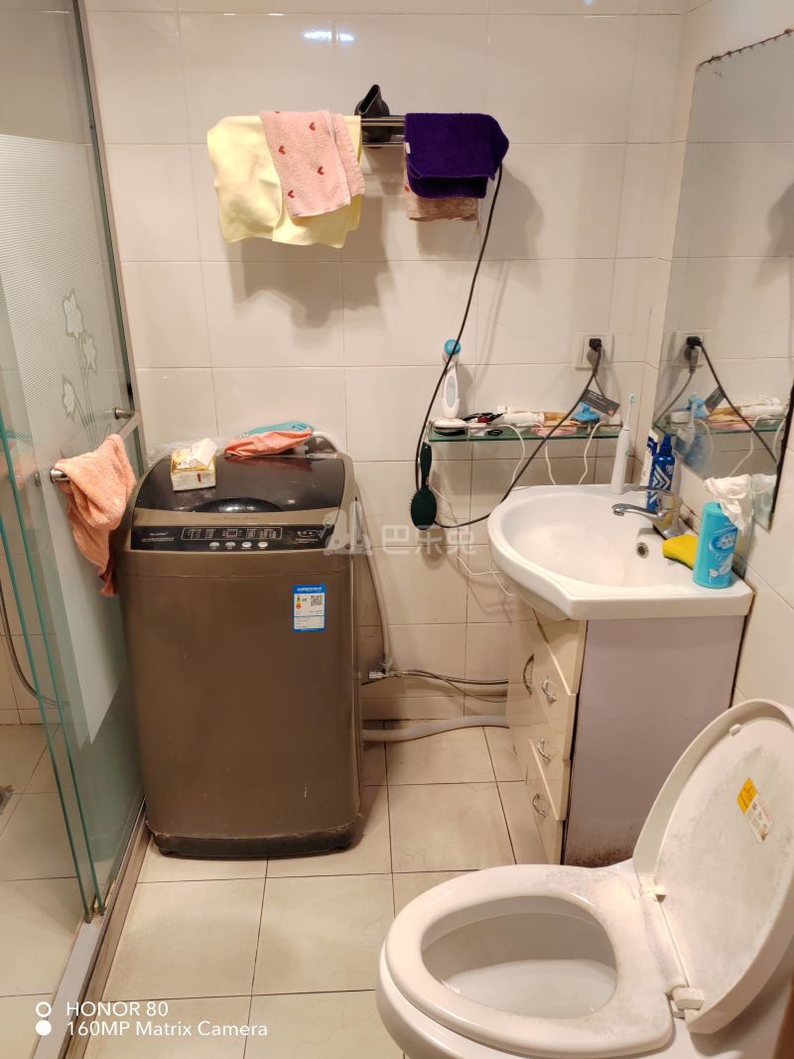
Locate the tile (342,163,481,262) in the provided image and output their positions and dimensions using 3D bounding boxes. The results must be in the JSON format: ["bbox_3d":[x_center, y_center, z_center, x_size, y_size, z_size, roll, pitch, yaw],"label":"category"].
[{"bbox_3d":[0.033,-0.758,1.924,0.330,0.252,0.010,-1,24,-3],"label":"tile"}]

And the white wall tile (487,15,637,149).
[{"bbox_3d":[0.361,-0.998,1.838,0.330,0.252,0.010,-1,24,-3],"label":"white wall tile"}]

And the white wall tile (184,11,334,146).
[{"bbox_3d":[-0.298,-0.981,1.807,0.330,0.252,0.010,-1,24,-3],"label":"white wall tile"}]

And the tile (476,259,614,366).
[{"bbox_3d":[0.363,-0.537,2.042,0.330,0.252,0.010,-1,24,-3],"label":"tile"}]

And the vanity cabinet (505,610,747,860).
[{"bbox_3d":[0.505,0.391,2.028,0.340,0.735,0.565,-1,24,-2],"label":"vanity cabinet"}]

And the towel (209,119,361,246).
[{"bbox_3d":[-0.236,-0.742,1.776,0.318,0.265,0.100,-1,24,-2],"label":"towel"}]

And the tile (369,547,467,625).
[{"bbox_3d":[0.036,0.160,2.337,0.330,0.252,0.010,-1,24,-3],"label":"tile"}]

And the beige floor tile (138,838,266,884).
[{"bbox_3d":[-0.468,0.778,2.105,0.301,0.010,0.304,-1,24,-3],"label":"beige floor tile"}]

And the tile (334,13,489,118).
[{"bbox_3d":[0.032,-0.989,1.823,0.330,0.252,0.010,-1,24,-3],"label":"tile"}]

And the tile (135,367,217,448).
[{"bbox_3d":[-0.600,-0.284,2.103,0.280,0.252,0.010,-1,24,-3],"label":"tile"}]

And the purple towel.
[{"bbox_3d":[0.128,-0.796,1.769,0.232,0.168,0.110,-1,24,-2],"label":"purple towel"}]

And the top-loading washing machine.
[{"bbox_3d":[-0.357,0.290,2.053,0.521,0.905,0.495,-1,24,-3],"label":"top-loading washing machine"}]

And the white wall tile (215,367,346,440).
[{"bbox_3d":[-0.295,-0.291,2.114,0.330,0.252,0.010,-1,24,-3],"label":"white wall tile"}]

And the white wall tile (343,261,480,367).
[{"bbox_3d":[0.034,-0.529,2.027,0.330,0.252,0.010,-1,24,-3],"label":"white wall tile"}]

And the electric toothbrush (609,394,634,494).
[{"bbox_3d":[0.558,-0.210,2.024,0.032,0.245,0.030,20,31,37],"label":"electric toothbrush"}]

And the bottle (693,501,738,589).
[{"bbox_3d":[0.625,0.027,1.601,0.077,0.165,0.060,-4,25,-8],"label":"bottle"}]

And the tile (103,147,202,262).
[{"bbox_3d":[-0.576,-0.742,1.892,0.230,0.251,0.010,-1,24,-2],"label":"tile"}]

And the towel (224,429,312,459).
[{"bbox_3d":[-0.314,-0.205,2.036,0.220,0.075,0.120,-1,24,-3],"label":"towel"}]

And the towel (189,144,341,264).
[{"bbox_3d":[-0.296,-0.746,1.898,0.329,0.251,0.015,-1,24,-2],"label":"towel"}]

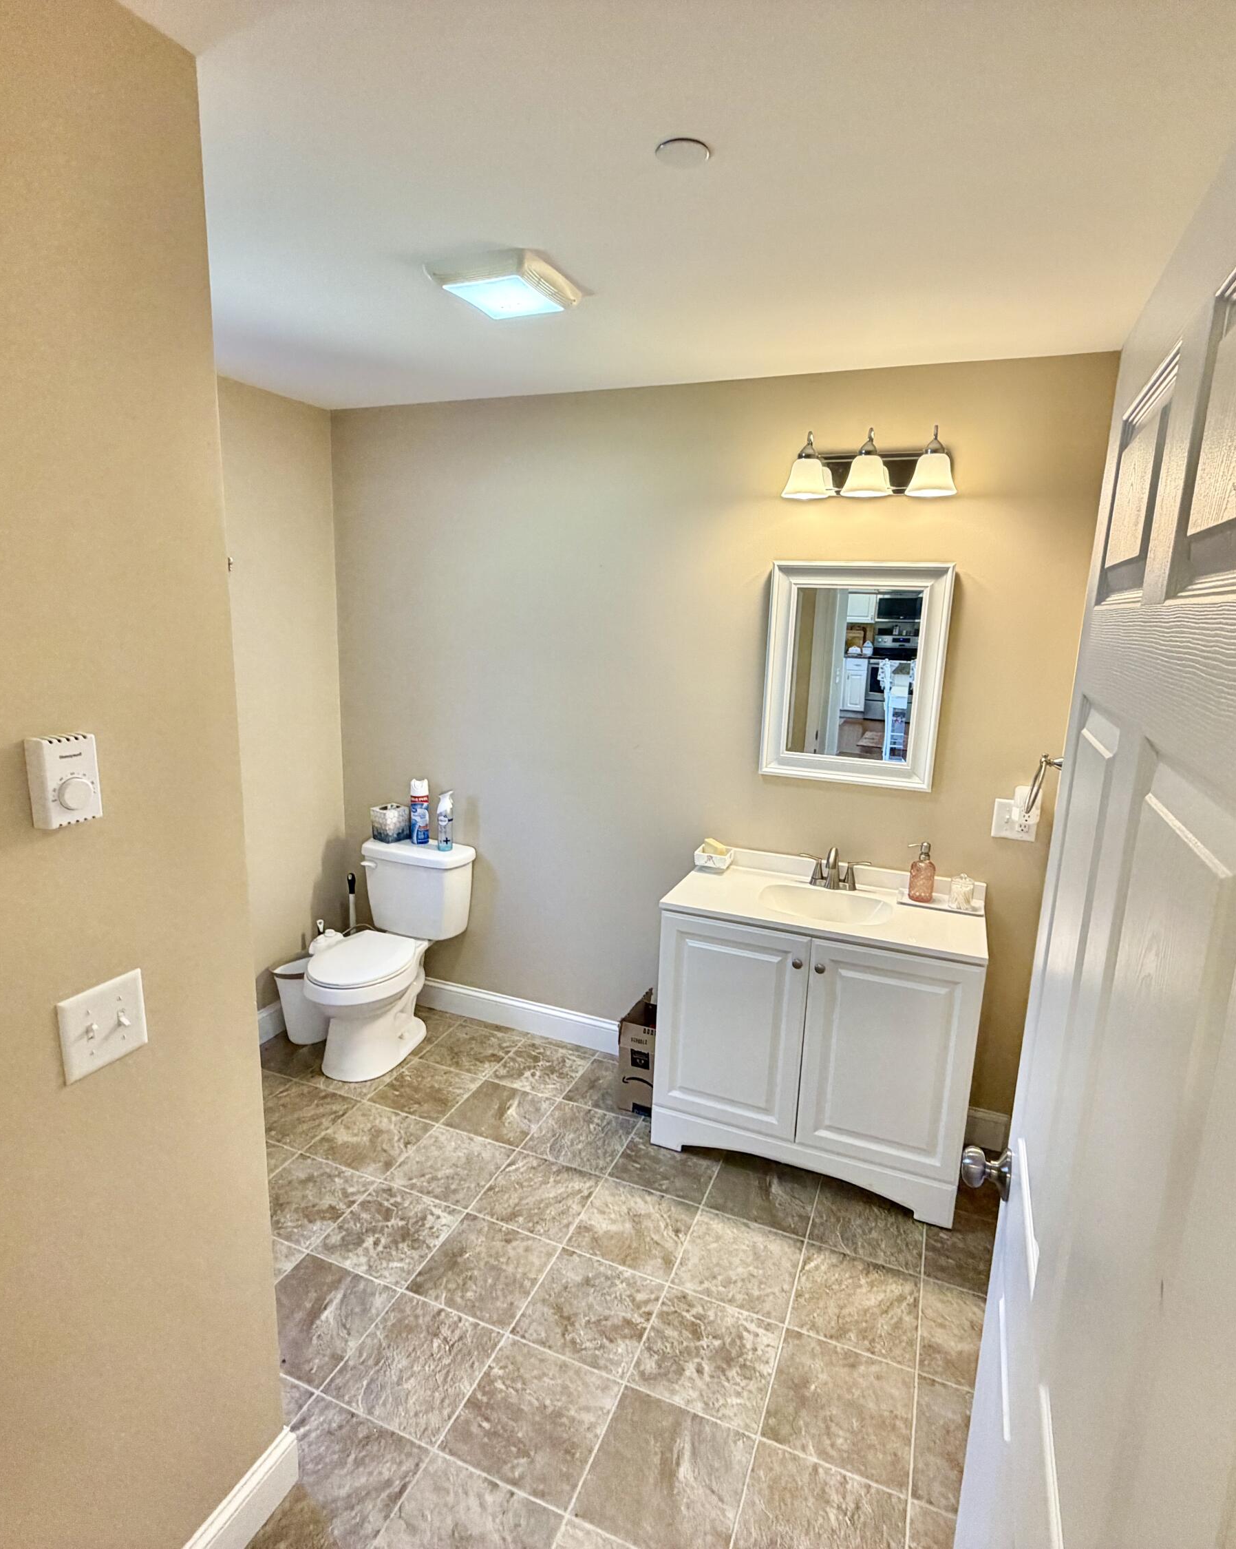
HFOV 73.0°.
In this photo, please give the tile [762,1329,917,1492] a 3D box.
[{"bbox_3d":[0.500,1.412,1.870,0.302,0.010,0.302,7,13,22],"label":"tile"}]

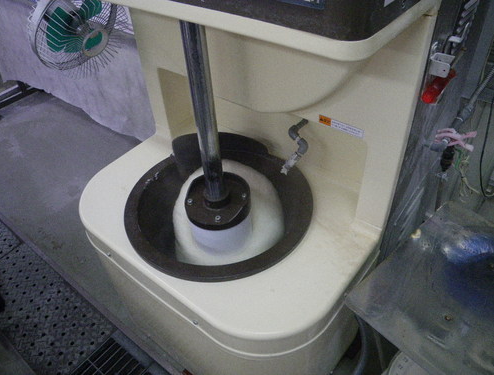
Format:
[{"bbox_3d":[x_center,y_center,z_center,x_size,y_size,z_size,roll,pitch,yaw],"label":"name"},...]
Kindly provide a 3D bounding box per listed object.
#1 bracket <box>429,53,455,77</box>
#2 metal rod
[{"bbox_3d":[0.393,-0.245,0.814,0.036,0.031,0.036,26,48,31],"label":"bracket"},{"bbox_3d":[-0.102,-0.179,1.030,0.052,0.553,0.052,-2,40,2],"label":"metal rod"}]

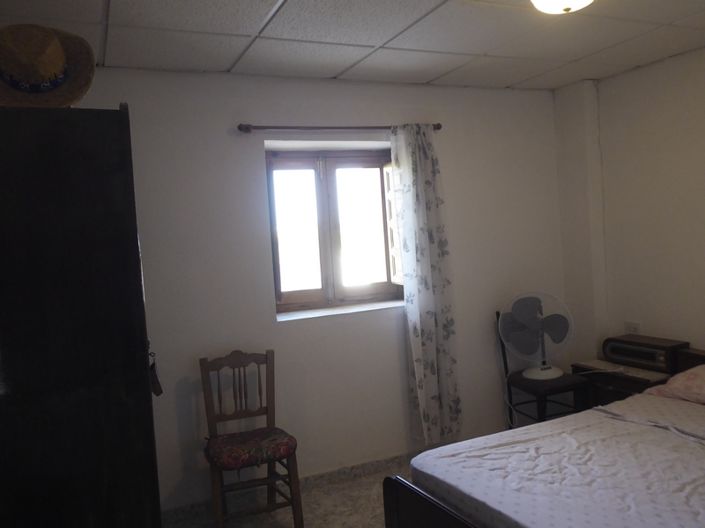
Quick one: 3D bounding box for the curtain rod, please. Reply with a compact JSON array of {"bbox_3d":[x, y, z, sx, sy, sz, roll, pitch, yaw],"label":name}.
[{"bbox_3d":[-0.028,-0.760,3.278,1.232,0.045,0.060,-6,4,-24],"label":"curtain rod"}]

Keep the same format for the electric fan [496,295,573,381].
[{"bbox_3d":[1.143,0.441,3.630,0.430,0.530,0.290,-3,3,10],"label":"electric fan"}]

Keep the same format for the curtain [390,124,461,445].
[{"bbox_3d":[0.439,0.138,3.471,0.360,1.900,0.130,-5,3,-24],"label":"curtain"}]

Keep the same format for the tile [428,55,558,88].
[{"bbox_3d":[0.837,-1.111,3.419,0.590,0.020,0.560,-5,3,-24],"label":"tile"}]

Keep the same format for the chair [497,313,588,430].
[{"bbox_3d":[1.196,0.714,3.673,0.390,0.875,0.420,-5,3,-24],"label":"chair"}]

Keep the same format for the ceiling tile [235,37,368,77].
[{"bbox_3d":[-0.256,-1.017,2.931,0.590,0.020,0.560,-5,3,-24],"label":"ceiling tile"}]

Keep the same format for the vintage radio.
[{"bbox_3d":[1.709,0.510,3.412,0.190,0.135,0.400,-5,3,-24],"label":"vintage radio"}]

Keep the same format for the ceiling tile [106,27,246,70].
[{"bbox_3d":[-0.802,-0.970,2.687,0.590,0.020,0.560,-5,3,-24],"label":"ceiling tile"}]

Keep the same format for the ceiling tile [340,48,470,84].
[{"bbox_3d":[0.290,-1.064,3.175,0.590,0.020,0.560,-5,3,-24],"label":"ceiling tile"}]

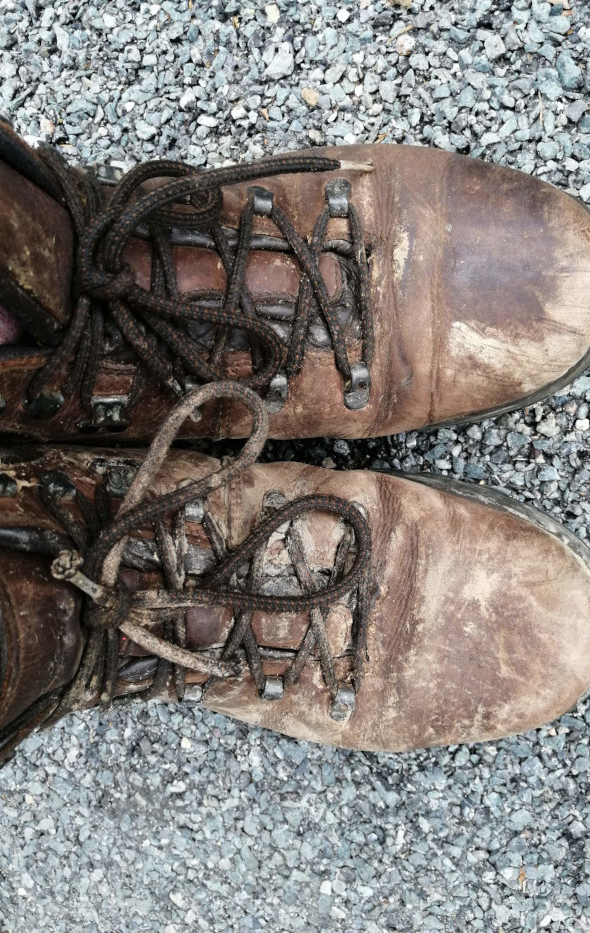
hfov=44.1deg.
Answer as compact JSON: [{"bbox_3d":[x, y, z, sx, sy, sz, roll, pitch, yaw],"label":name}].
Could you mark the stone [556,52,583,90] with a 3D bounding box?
[{"bbox_3d":[0.121,-0.174,0.321,0.009,0.009,0.016,-18,90,5],"label":"stone"}]

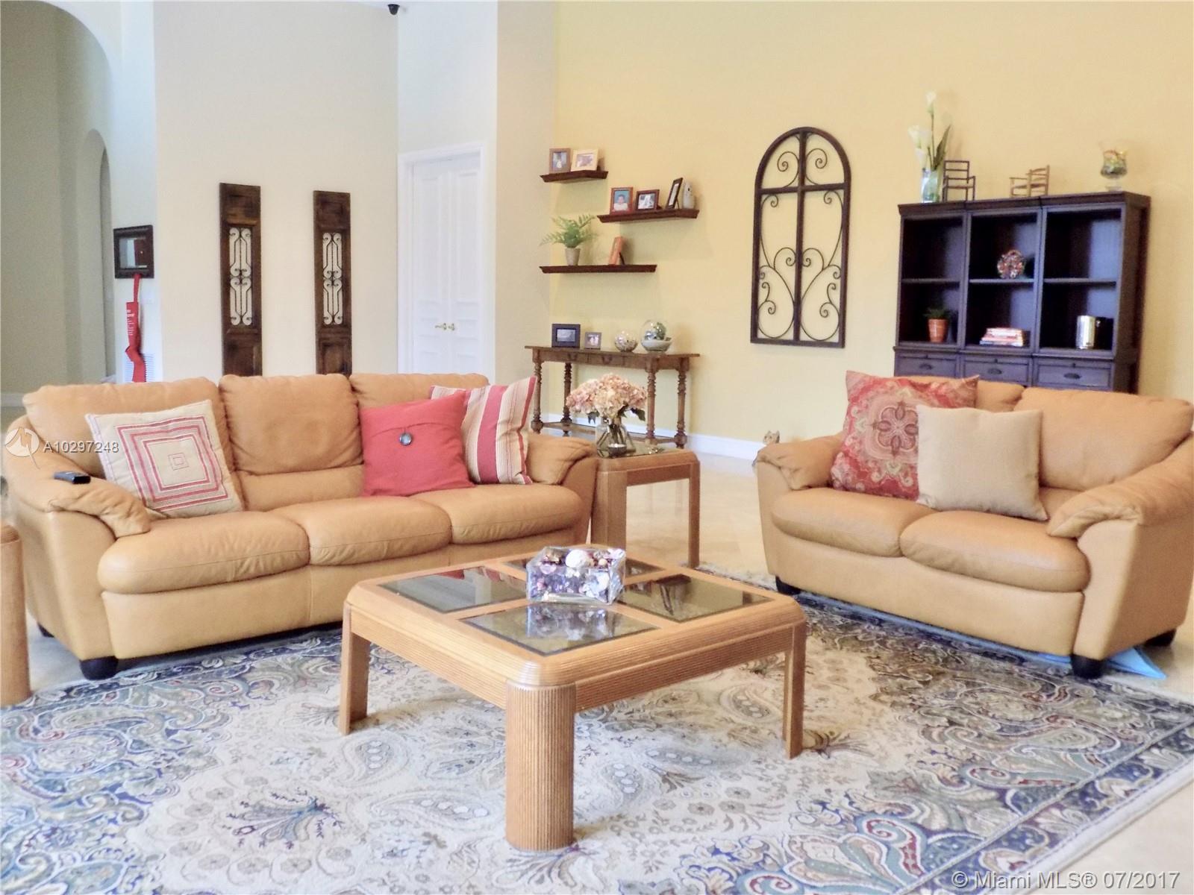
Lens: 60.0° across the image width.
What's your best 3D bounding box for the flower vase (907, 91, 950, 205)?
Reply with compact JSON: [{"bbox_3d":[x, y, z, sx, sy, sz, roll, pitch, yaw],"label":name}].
[{"bbox_3d":[2.153,-1.922,6.687,0.210,0.703,0.240,-8,12,-44],"label":"flower vase"}]

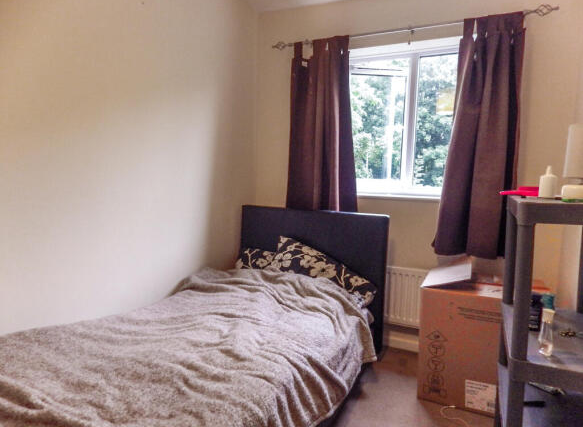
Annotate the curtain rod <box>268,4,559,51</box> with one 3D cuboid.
[{"bbox_3d":[0.611,-1.091,2.208,1.631,0.076,0.090,3,5,23],"label":"curtain rod"}]

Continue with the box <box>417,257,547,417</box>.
[{"bbox_3d":[0.967,0.626,1.924,0.545,0.620,0.400,3,5,23],"label":"box"}]

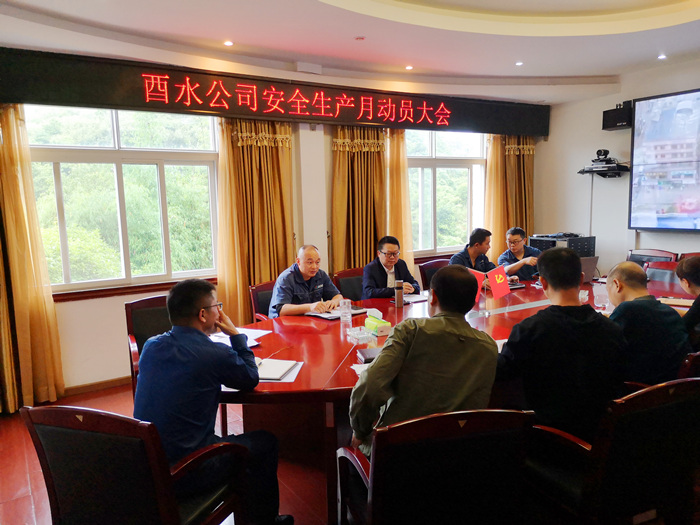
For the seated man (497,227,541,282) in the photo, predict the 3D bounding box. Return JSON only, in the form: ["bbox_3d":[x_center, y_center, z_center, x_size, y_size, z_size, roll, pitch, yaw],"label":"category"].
[{"bbox_3d":[1.704,0.284,5.438,0.550,1.270,0.780,-4,7,-19],"label":"seated man"}]

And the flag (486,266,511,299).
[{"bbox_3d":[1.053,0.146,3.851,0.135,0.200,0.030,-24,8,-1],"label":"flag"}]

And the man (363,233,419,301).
[{"bbox_3d":[0.382,0.394,4.818,0.530,1.260,0.760,-6,8,-30],"label":"man"}]

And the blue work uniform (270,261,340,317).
[{"bbox_3d":[-0.358,0.281,4.199,0.540,0.600,0.420,-6,8,-33],"label":"blue work uniform"}]

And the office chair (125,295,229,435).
[{"bbox_3d":[-1.172,0.725,3.744,0.580,0.950,0.600,-6,8,-32],"label":"office chair"}]

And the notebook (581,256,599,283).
[{"bbox_3d":[1.996,0.085,4.938,0.350,0.240,0.290,-5,8,-25],"label":"notebook"}]

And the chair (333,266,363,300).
[{"bbox_3d":[0.226,0.538,5.078,0.600,0.920,0.600,-7,9,-39],"label":"chair"}]

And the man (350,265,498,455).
[{"bbox_3d":[0.267,0.678,2.181,0.570,1.330,0.800,-3,7,-13],"label":"man"}]

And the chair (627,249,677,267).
[{"bbox_3d":[3.297,0.333,6.081,0.600,0.920,0.600,-6,8,-30],"label":"chair"}]

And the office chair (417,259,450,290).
[{"bbox_3d":[1.077,0.459,5.545,0.600,0.920,0.600,-7,8,-36],"label":"office chair"}]

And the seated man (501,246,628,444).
[{"bbox_3d":[0.822,0.630,2.336,0.560,1.360,0.800,-5,7,-24],"label":"seated man"}]

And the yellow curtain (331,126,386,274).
[{"bbox_3d":[0.110,-0.304,6.003,0.680,2.380,0.160,-6,8,-33],"label":"yellow curtain"}]

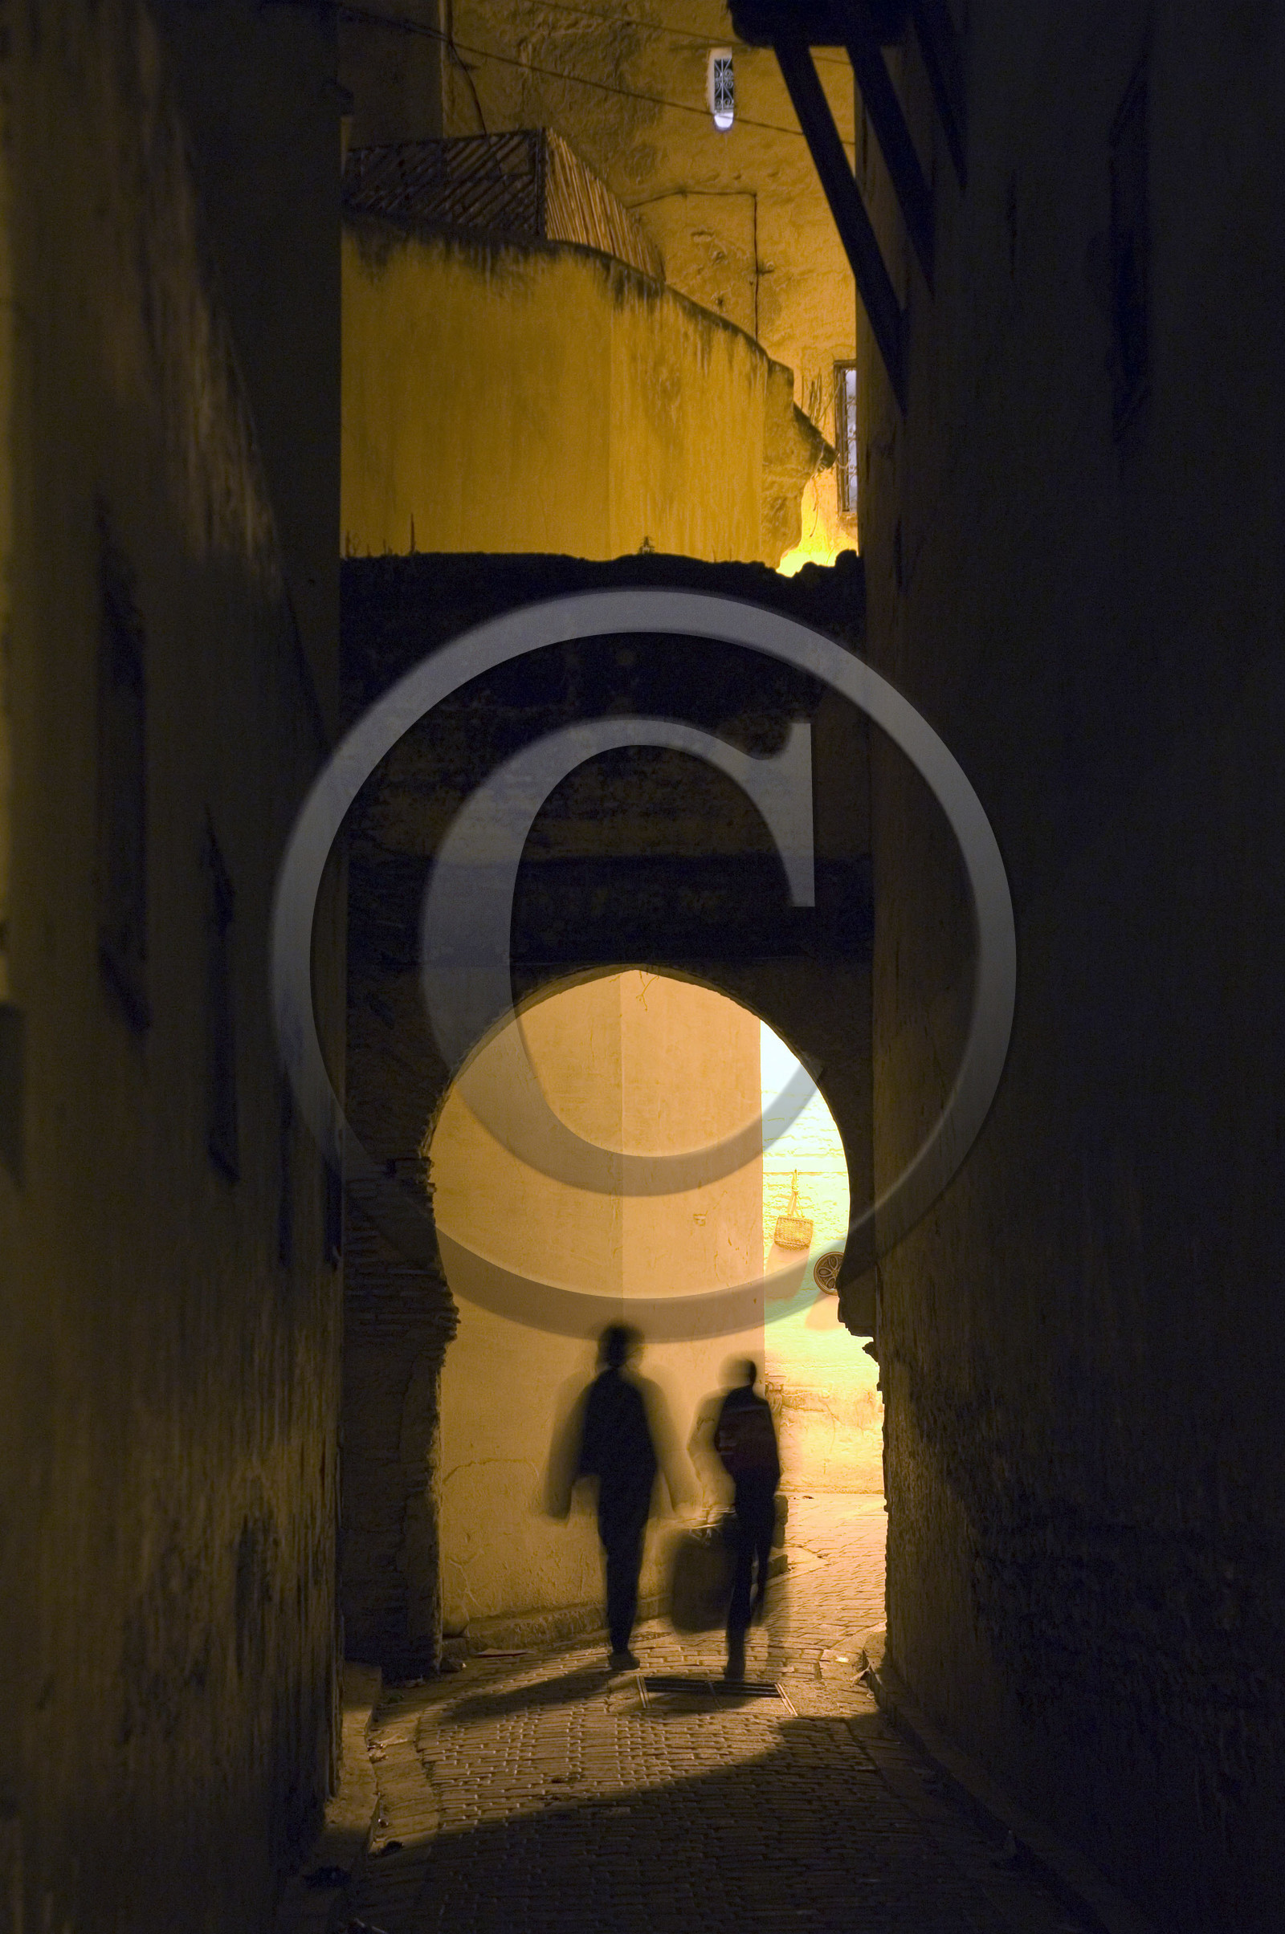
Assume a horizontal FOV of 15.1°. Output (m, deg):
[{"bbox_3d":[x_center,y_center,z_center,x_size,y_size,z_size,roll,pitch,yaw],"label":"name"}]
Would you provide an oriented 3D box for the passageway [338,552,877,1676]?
[{"bbox_3d":[-0.160,0.750,24.400,2.680,5.600,0.600,-1,-4,2],"label":"passageway"}]

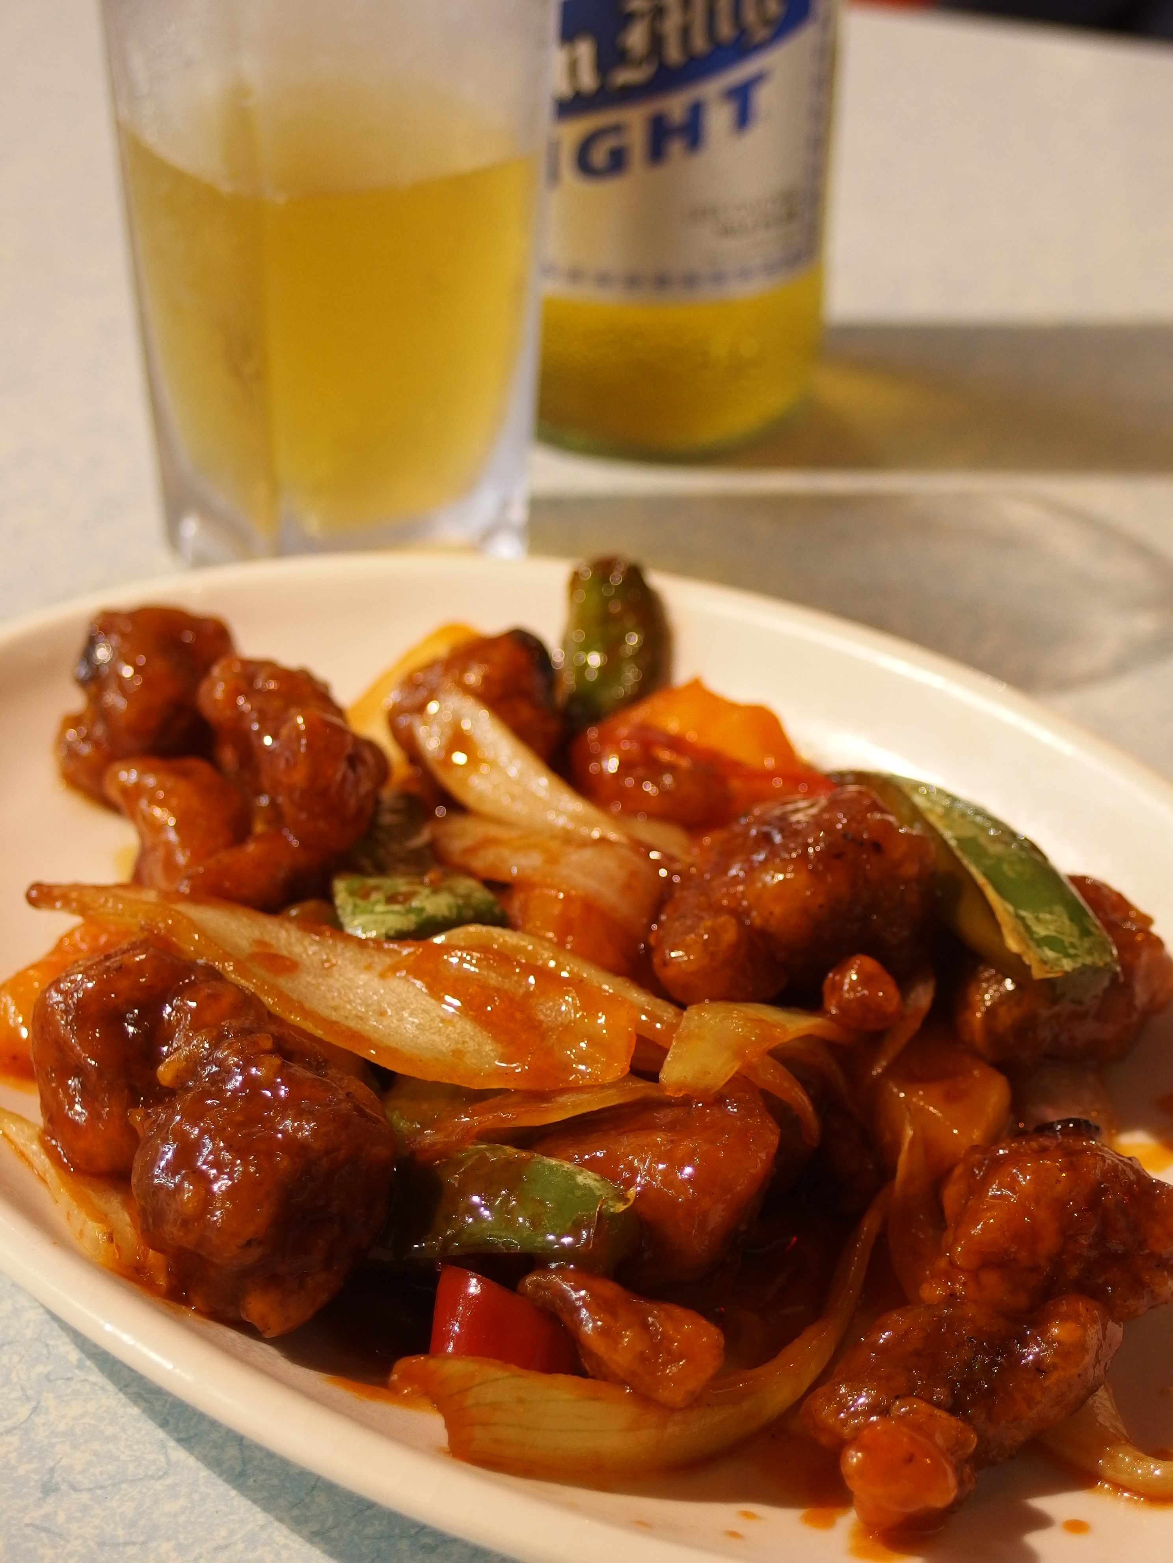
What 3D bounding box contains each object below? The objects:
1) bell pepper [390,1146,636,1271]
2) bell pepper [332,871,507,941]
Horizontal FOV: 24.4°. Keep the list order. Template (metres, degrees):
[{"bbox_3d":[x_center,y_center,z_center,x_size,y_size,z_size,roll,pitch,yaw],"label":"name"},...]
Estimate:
[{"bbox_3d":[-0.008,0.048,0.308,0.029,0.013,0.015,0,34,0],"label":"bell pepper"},{"bbox_3d":[-0.021,0.017,0.350,0.024,0.010,0.016,0,34,0],"label":"bell pepper"}]

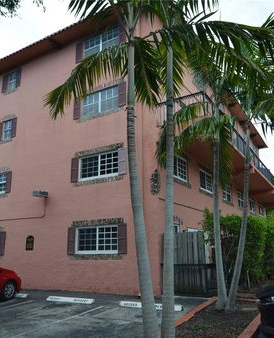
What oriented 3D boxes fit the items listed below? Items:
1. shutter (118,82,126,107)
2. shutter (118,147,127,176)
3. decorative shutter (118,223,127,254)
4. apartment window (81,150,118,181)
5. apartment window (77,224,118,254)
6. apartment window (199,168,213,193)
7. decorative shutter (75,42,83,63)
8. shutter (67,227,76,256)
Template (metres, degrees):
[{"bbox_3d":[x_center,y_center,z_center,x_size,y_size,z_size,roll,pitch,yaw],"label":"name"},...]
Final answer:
[{"bbox_3d":[-0.601,-2.955,11.843,0.386,1.028,0.050,-9,-16,28],"label":"shutter"},{"bbox_3d":[-0.564,-0.272,11.151,0.386,1.028,0.050,-9,-16,28],"label":"shutter"},{"bbox_3d":[-0.521,2.416,10.355,0.395,1.015,0.050,-9,-17,29],"label":"decorative shutter"},{"bbox_3d":[-1.494,-0.104,11.605,1.860,0.977,0.120,-9,-17,29],"label":"apartment window"},{"bbox_3d":[-1.469,2.648,10.999,1.882,0.991,0.100,-9,-16,28],"label":"apartment window"},{"bbox_3d":[3.376,0.627,14.718,0.120,0.977,1.922,-9,-17,29],"label":"apartment window"},{"bbox_3d":[-2.628,-5.378,13.610,0.386,1.070,0.050,-9,-16,28],"label":"decorative shutter"},{"bbox_3d":[-2.514,2.782,11.506,0.386,1.042,0.050,-9,-16,28],"label":"shutter"}]

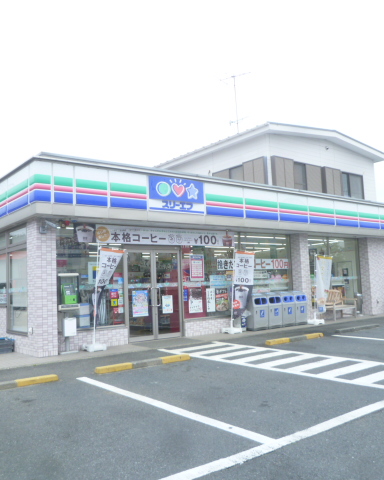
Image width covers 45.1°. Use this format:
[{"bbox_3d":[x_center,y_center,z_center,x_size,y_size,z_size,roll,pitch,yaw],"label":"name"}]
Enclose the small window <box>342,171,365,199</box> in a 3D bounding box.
[{"bbox_3d":[6.250,-2.054,17.982,1.600,1.070,0.120,2,-7,-38],"label":"small window"}]

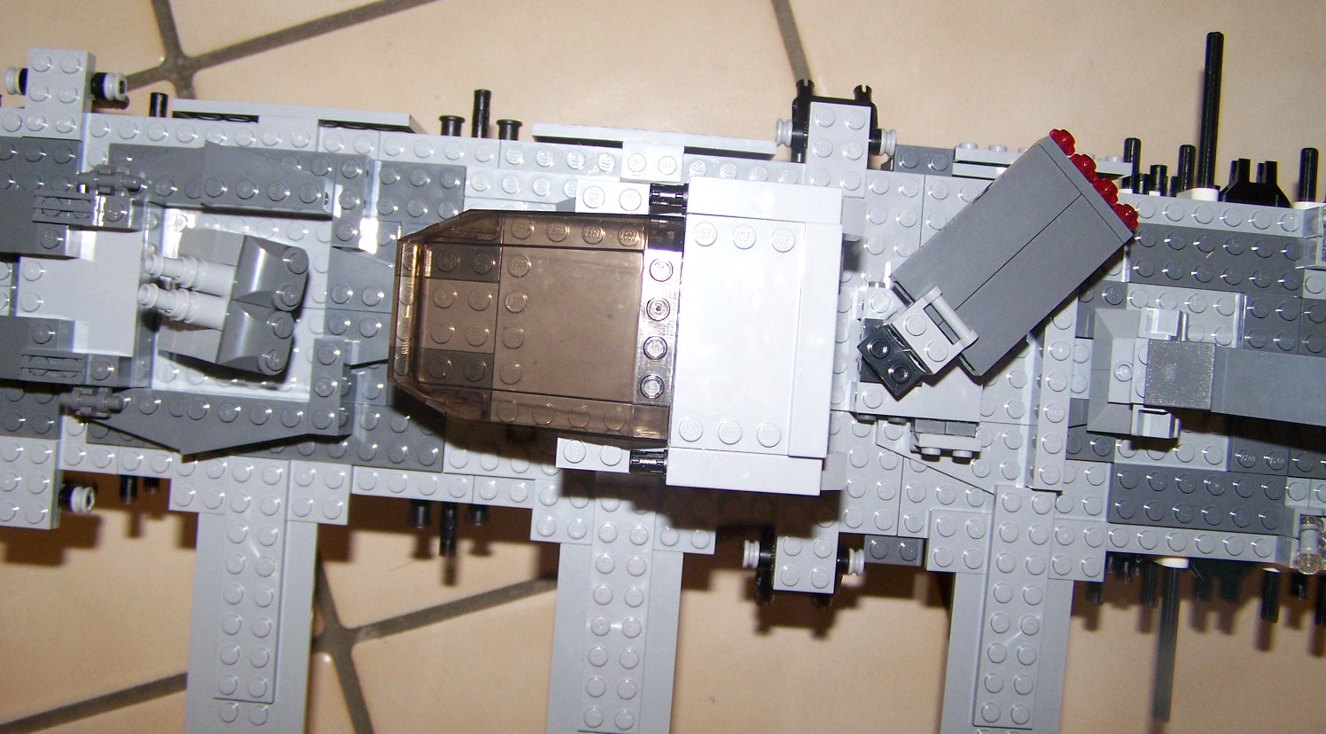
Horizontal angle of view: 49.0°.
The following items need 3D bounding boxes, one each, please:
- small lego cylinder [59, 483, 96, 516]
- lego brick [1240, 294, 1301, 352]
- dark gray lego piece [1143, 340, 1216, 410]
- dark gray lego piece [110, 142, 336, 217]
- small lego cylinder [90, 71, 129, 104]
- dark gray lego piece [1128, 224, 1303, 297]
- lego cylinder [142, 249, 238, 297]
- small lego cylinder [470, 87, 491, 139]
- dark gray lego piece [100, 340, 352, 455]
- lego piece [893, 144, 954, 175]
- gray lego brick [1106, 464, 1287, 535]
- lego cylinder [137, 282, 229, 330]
[{"bbox_3d":[-0.161,0.036,0.400,0.009,0.008,0.008,4,91,1],"label":"small lego cylinder"},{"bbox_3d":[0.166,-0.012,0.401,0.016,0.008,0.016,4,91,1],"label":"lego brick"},{"bbox_3d":[0.123,0.002,0.352,0.017,0.009,0.016,4,91,1],"label":"dark gray lego piece"},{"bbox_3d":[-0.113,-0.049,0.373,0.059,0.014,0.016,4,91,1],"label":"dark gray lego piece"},{"bbox_3d":[-0.149,-0.075,0.391,0.009,0.007,0.007,4,91,0],"label":"small lego cylinder"},{"bbox_3d":[0.147,-0.028,0.387,0.048,0.005,0.016,4,91,0],"label":"dark gray lego piece"},{"bbox_3d":[-0.117,-0.023,0.361,0.021,0.008,0.008,12,91,-34],"label":"lego cylinder"},{"bbox_3d":[-0.049,-0.067,0.391,0.005,0.005,0.015,4,91,1],"label":"small lego cylinder"},{"bbox_3d":[-0.112,0.007,0.369,0.065,0.015,0.032,4,91,1],"label":"dark gray lego piece"},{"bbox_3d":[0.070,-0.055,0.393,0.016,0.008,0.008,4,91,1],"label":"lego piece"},{"bbox_3d":[0.142,0.035,0.387,0.048,0.005,0.016,4,91,0],"label":"gray lego brick"},{"bbox_3d":[-0.118,-0.015,0.361,0.021,0.008,0.008,14,91,-32],"label":"lego cylinder"}]

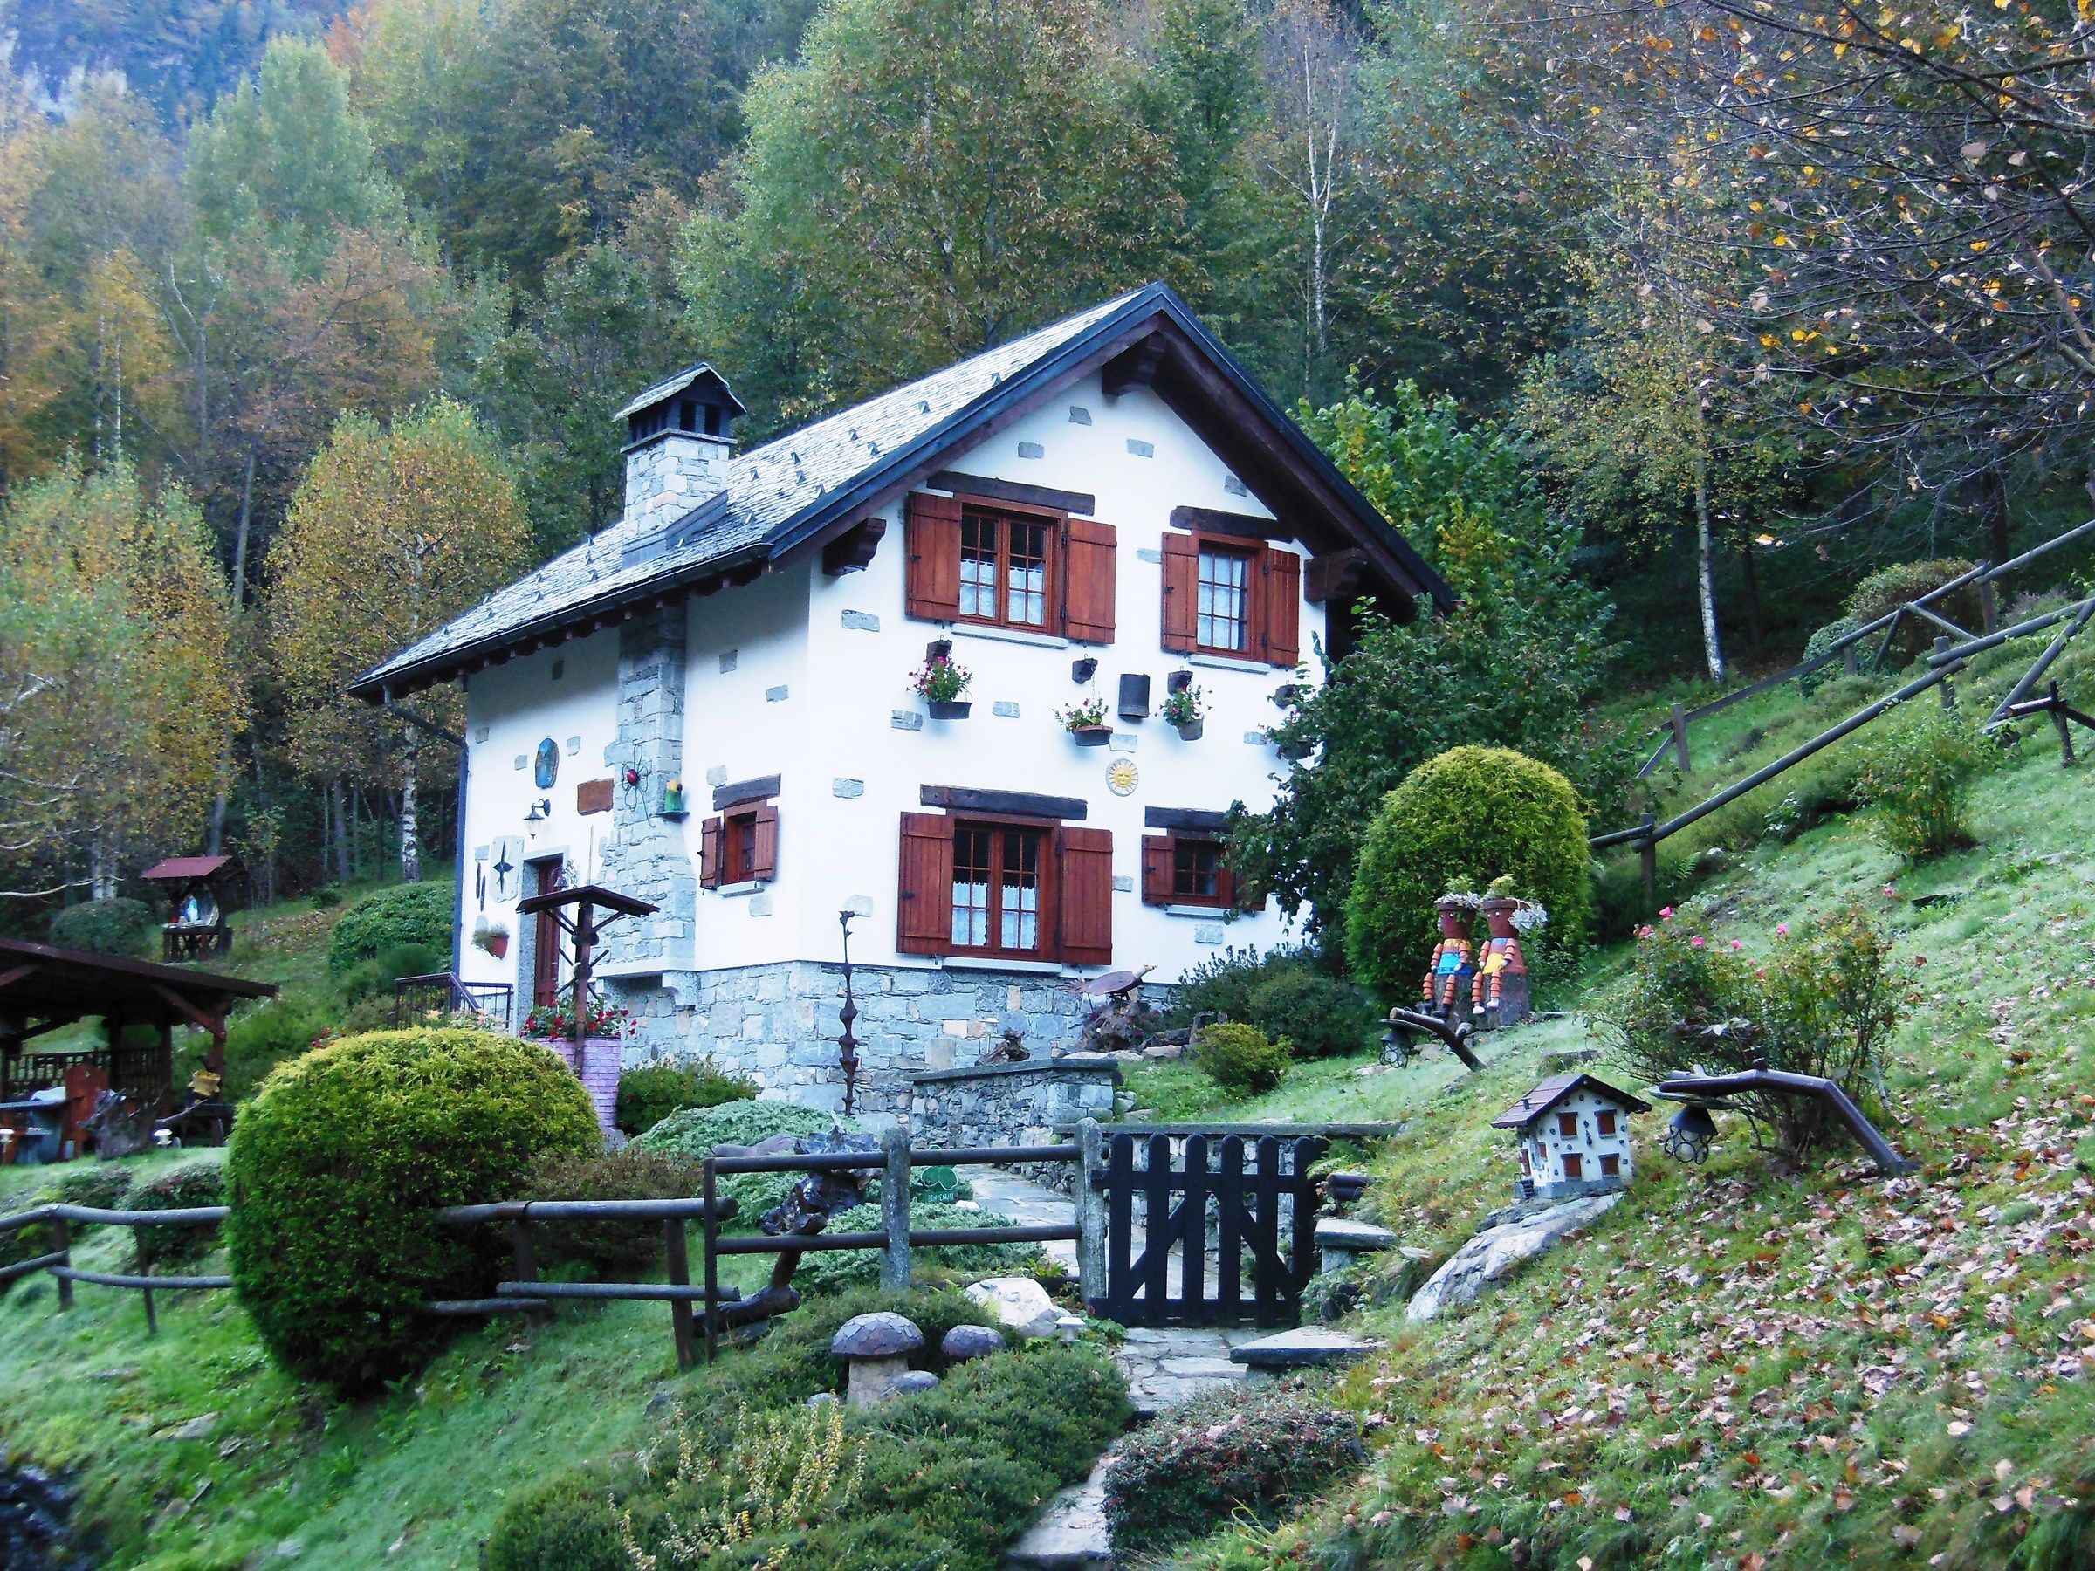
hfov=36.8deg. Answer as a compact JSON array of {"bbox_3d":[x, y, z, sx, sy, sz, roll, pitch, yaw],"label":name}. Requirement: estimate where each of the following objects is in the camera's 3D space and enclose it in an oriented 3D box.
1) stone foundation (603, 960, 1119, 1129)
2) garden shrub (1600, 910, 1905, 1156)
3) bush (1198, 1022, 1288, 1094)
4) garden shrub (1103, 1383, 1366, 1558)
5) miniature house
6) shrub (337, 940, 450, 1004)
[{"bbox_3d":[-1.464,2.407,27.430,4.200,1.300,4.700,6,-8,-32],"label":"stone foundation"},{"bbox_3d":[2.795,0.988,12.500,1.200,1.050,1.100,1,-7,0],"label":"garden shrub"},{"bbox_3d":[1.398,1.940,22.400,0.660,0.510,0.620,1,-7,0],"label":"bush"},{"bbox_3d":[0.676,2.469,11.400,0.950,0.520,1.000,1,-7,0],"label":"garden shrub"},{"bbox_3d":[2.132,1.429,12.750,0.540,0.490,0.370,-3,-7,-14],"label":"miniature house"},{"bbox_3d":[-7.281,2.066,35.000,1.300,0.800,1.100,2,-8,-12],"label":"shrub"}]

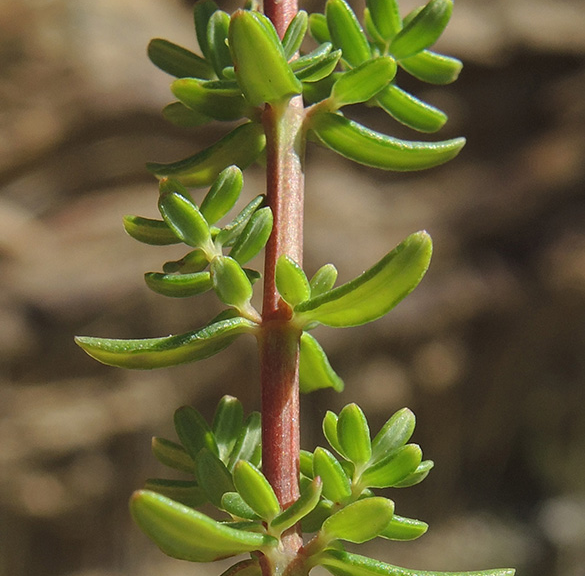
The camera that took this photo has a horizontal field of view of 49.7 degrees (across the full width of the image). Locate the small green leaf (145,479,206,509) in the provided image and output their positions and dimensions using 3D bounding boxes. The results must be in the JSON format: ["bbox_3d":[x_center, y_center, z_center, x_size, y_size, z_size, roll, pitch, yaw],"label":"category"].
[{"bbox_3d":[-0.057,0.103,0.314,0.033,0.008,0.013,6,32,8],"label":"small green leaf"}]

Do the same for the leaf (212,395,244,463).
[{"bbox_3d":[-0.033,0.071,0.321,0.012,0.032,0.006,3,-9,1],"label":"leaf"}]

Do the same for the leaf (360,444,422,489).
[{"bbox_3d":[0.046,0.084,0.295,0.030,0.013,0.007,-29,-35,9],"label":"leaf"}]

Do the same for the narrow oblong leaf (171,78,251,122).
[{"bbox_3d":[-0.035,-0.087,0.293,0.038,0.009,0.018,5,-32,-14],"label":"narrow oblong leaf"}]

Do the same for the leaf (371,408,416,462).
[{"bbox_3d":[0.048,0.071,0.306,0.012,0.028,0.006,38,-13,15],"label":"leaf"}]

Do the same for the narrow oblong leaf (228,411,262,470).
[{"bbox_3d":[-0.024,0.076,0.315,0.011,0.030,0.006,26,-12,2],"label":"narrow oblong leaf"}]

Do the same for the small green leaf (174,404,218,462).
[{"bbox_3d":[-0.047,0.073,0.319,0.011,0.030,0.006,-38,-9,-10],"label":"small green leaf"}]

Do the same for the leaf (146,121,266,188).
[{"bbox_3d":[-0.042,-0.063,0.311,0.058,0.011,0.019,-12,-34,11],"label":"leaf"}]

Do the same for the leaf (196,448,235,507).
[{"bbox_3d":[-0.038,0.092,0.307,0.015,0.029,0.006,-22,6,-13],"label":"leaf"}]

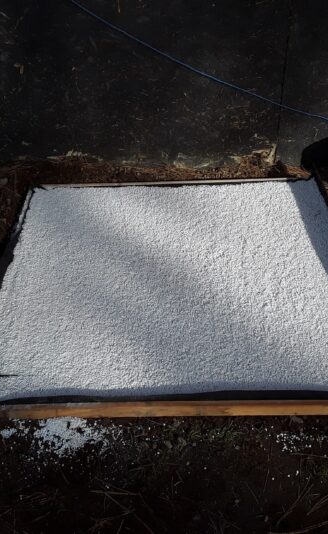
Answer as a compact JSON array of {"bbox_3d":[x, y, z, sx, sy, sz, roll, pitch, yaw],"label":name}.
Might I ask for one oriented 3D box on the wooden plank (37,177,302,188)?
[{"bbox_3d":[0.048,-0.367,2.663,1.270,0.050,0.025,-1,38,-1],"label":"wooden plank"}]

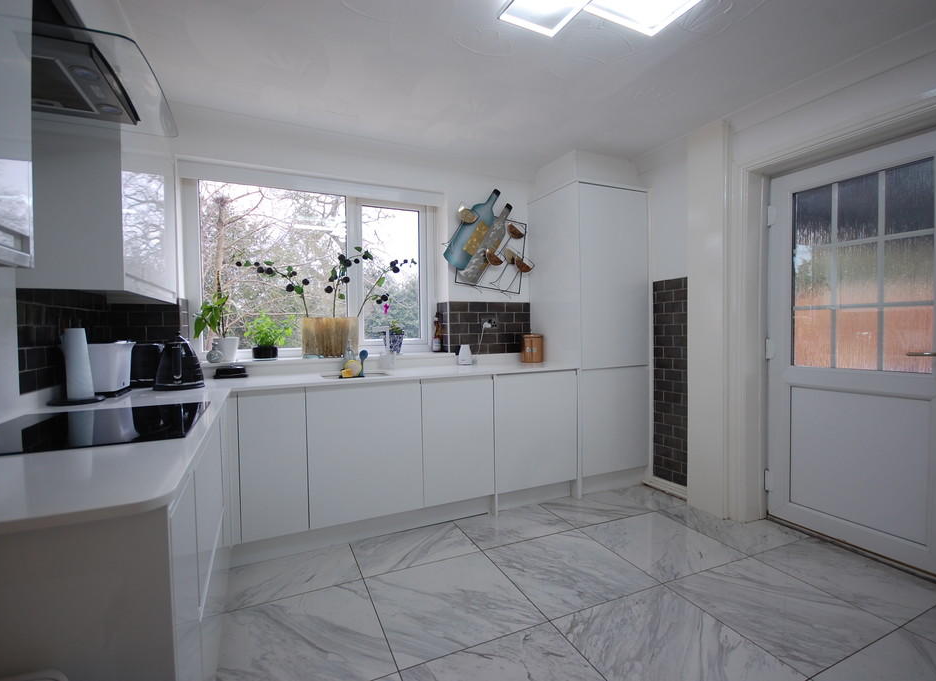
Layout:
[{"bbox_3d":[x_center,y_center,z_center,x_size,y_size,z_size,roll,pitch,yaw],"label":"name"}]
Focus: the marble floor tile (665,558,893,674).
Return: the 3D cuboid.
[{"bbox_3d":[1.247,1.087,1.748,0.588,0.010,0.577,-1,1,-23],"label":"marble floor tile"}]

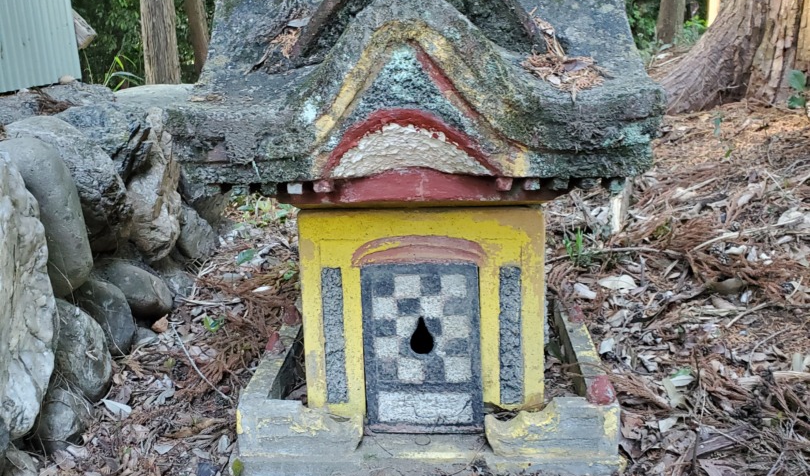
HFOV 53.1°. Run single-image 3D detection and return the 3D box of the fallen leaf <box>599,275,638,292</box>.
[{"bbox_3d":[0.771,0.155,2.938,0.114,0.020,0.068,-5,35,-8],"label":"fallen leaf"}]

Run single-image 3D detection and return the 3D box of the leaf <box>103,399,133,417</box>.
[{"bbox_3d":[-0.827,0.478,2.327,0.122,0.015,0.038,17,32,29],"label":"leaf"}]

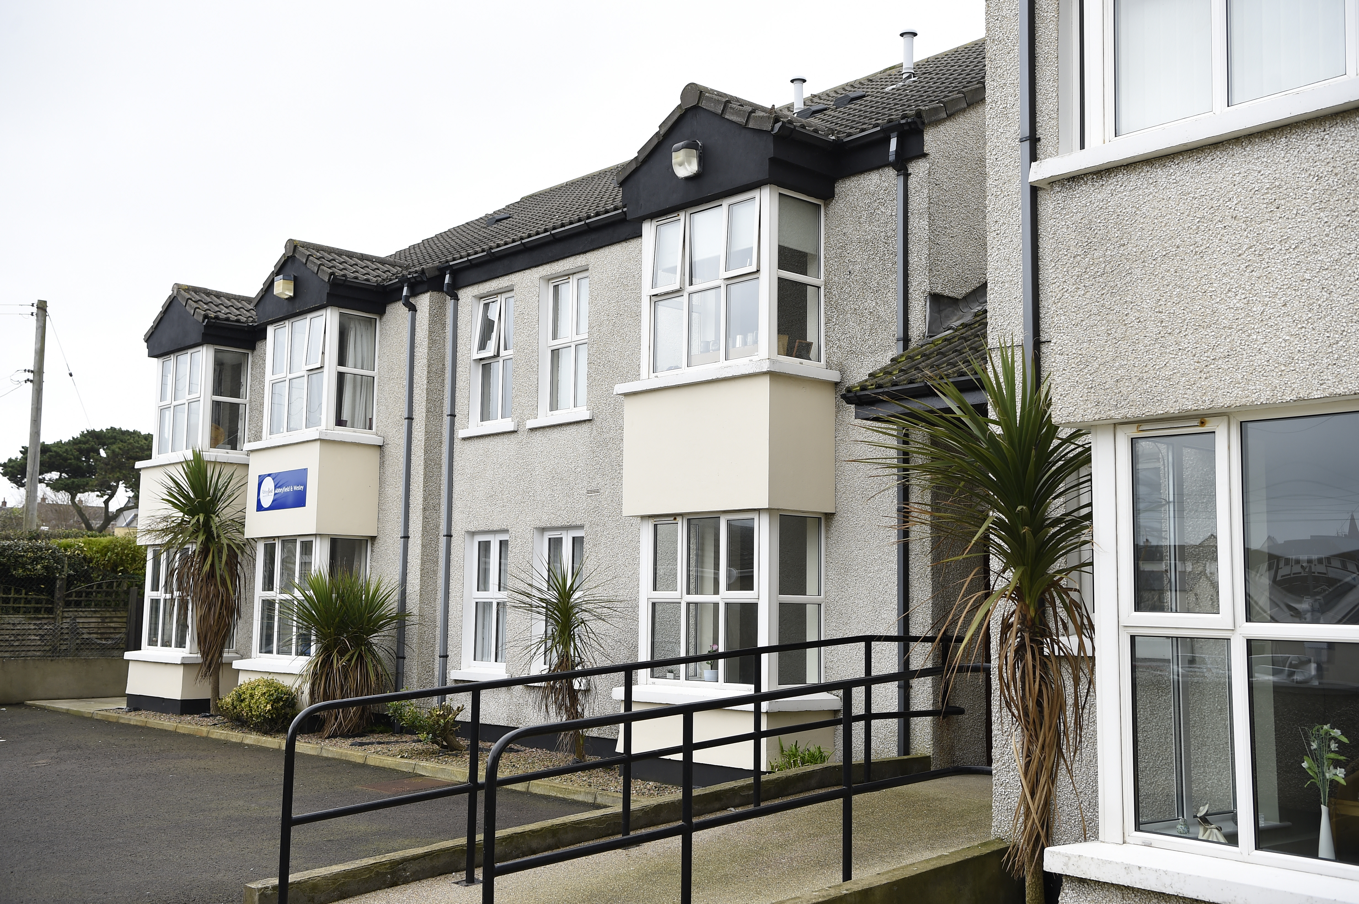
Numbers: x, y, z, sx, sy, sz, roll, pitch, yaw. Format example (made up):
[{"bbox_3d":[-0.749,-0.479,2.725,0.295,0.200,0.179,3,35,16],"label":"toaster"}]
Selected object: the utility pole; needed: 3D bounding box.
[{"bbox_3d":[-12.719,0.771,29.590,0.260,7.600,0.260,6,-8,-41],"label":"utility pole"}]

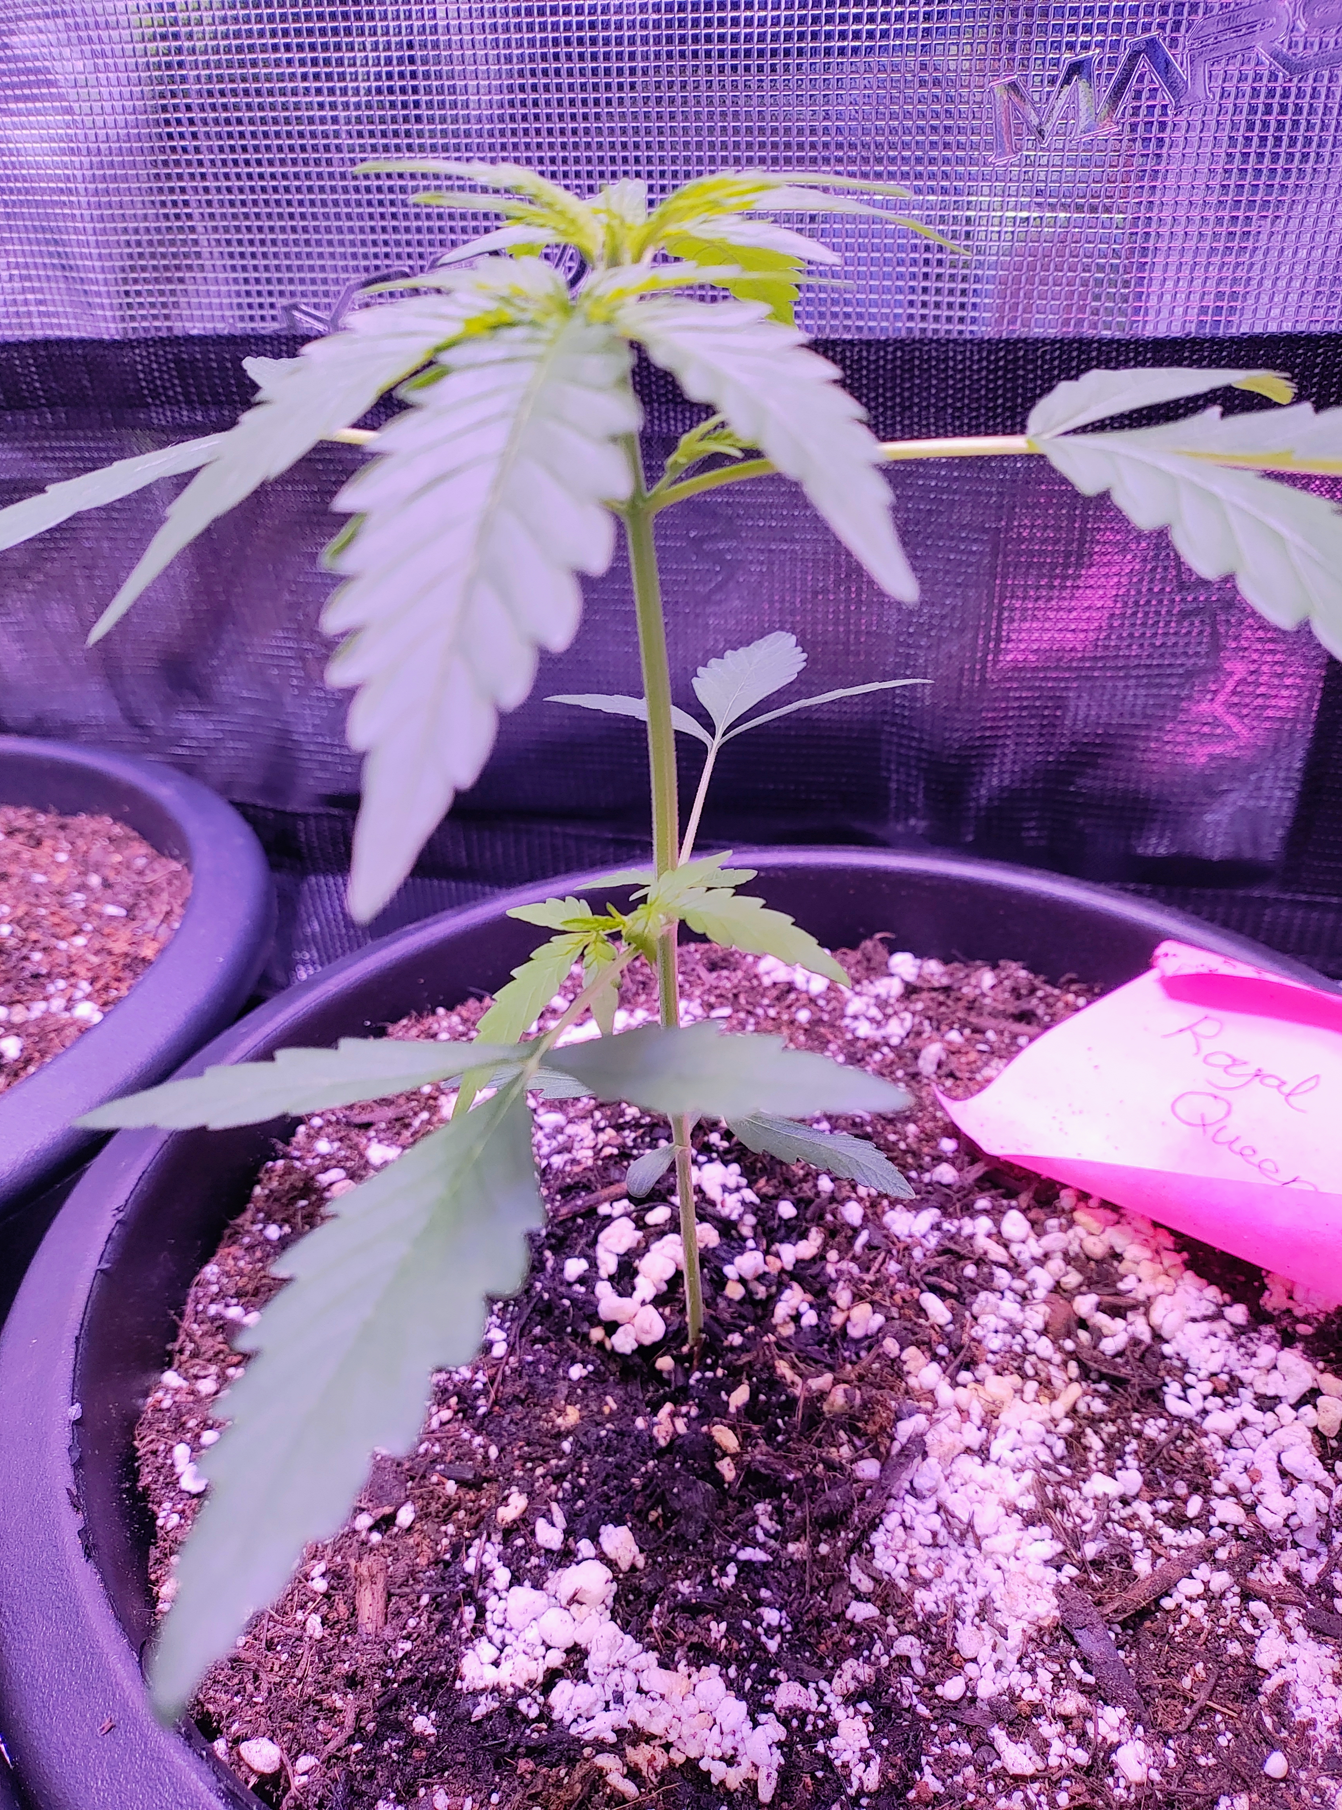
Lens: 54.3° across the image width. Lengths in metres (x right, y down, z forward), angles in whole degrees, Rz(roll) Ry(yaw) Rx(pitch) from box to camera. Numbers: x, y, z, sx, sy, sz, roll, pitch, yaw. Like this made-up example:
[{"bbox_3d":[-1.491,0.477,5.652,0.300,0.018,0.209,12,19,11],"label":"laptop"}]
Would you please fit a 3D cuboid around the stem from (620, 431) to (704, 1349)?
[{"bbox_3d":[0.000,0.010,0.195,0.004,0.157,0.004,-4,29,0],"label":"stem"}]

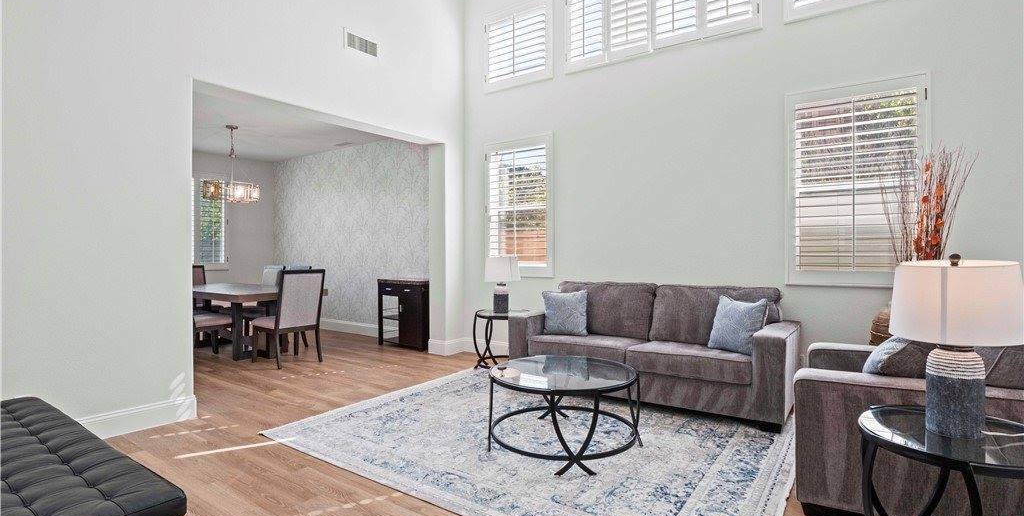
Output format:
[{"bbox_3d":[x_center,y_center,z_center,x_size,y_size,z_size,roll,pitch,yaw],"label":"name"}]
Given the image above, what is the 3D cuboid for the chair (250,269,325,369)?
[{"bbox_3d":[-2.530,0.655,5.346,0.653,1.032,0.508,0,1,37],"label":"chair"}]

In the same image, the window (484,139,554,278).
[{"bbox_3d":[0.069,-0.565,5.396,0.929,1.569,0.080,0,1,34],"label":"window"}]

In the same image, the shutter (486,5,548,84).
[{"bbox_3d":[0.051,-2.367,5.330,0.828,0.696,0.060,0,1,35],"label":"shutter"}]

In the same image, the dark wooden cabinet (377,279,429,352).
[{"bbox_3d":[-1.367,0.730,6.251,0.817,0.863,0.381,0,1,34],"label":"dark wooden cabinet"}]

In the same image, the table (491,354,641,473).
[{"bbox_3d":[0.332,0.954,3.042,0.939,0.460,0.939,0,0,0],"label":"table"}]

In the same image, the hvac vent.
[{"bbox_3d":[-1.440,-2.045,4.561,0.030,0.186,0.414,0,1,35],"label":"hvac vent"}]

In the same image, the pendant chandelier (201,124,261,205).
[{"bbox_3d":[-3.435,-1.140,5.813,0.684,0.948,0.684,0,1,35],"label":"pendant chandelier"}]

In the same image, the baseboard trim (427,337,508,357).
[{"bbox_3d":[-0.510,1.064,5.560,0.984,0.178,0.324,0,1,35],"label":"baseboard trim"}]

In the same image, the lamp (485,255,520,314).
[{"bbox_3d":[-0.097,0.269,4.970,0.378,0.614,0.378,0,0,0],"label":"lamp"}]

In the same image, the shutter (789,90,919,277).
[{"bbox_3d":[2.575,-0.553,3.591,0.768,1.344,0.060,0,1,35],"label":"shutter"}]

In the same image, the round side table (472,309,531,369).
[{"bbox_3d":[-0.085,0.872,4.953,0.581,0.593,0.581,0,1,34],"label":"round side table"}]

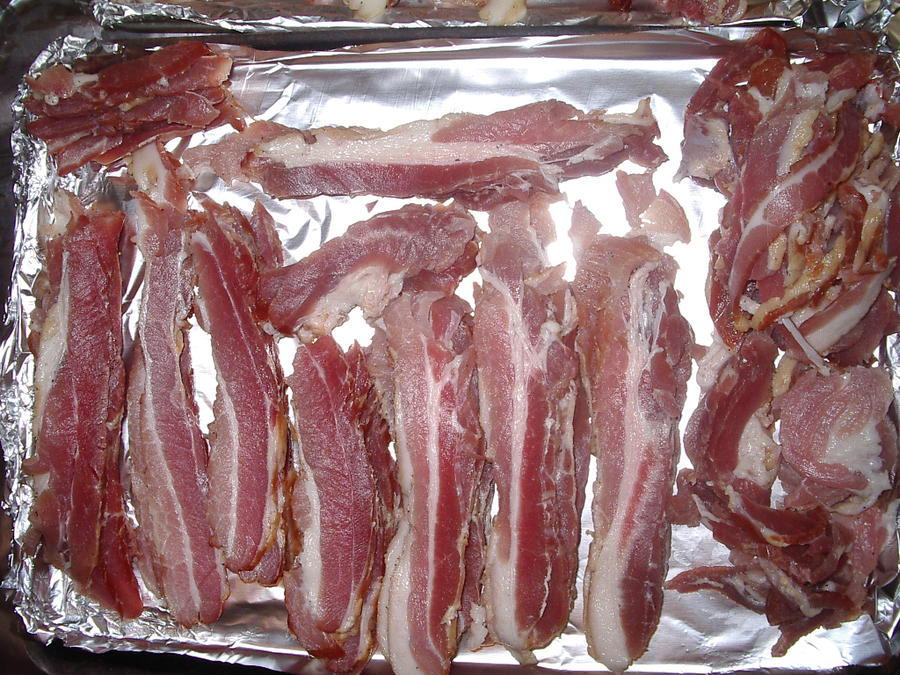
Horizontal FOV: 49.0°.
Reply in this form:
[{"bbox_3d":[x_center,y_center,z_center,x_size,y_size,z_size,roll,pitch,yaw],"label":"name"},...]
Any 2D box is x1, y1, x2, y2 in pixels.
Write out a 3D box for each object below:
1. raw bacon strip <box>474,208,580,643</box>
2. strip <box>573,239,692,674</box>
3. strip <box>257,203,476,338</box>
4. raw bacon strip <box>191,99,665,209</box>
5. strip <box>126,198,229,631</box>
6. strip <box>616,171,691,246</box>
[{"bbox_3d":[0.041,0.044,0.493,0.052,0.012,0.228,-2,87,0],"label":"raw bacon strip"},{"bbox_3d":[0.095,0.057,0.493,0.059,0.012,0.215,-3,87,0],"label":"strip"},{"bbox_3d":[-0.042,-0.035,0.497,0.115,0.013,0.051,-23,87,-1],"label":"strip"},{"bbox_3d":[-0.011,-0.089,0.500,0.239,0.012,0.056,-4,87,0],"label":"raw bacon strip"},{"bbox_3d":[-0.142,0.035,0.494,0.043,0.011,0.217,-6,87,0],"label":"strip"},{"bbox_3d":[0.103,-0.066,0.502,0.040,0.006,0.035,5,87,0],"label":"strip"}]

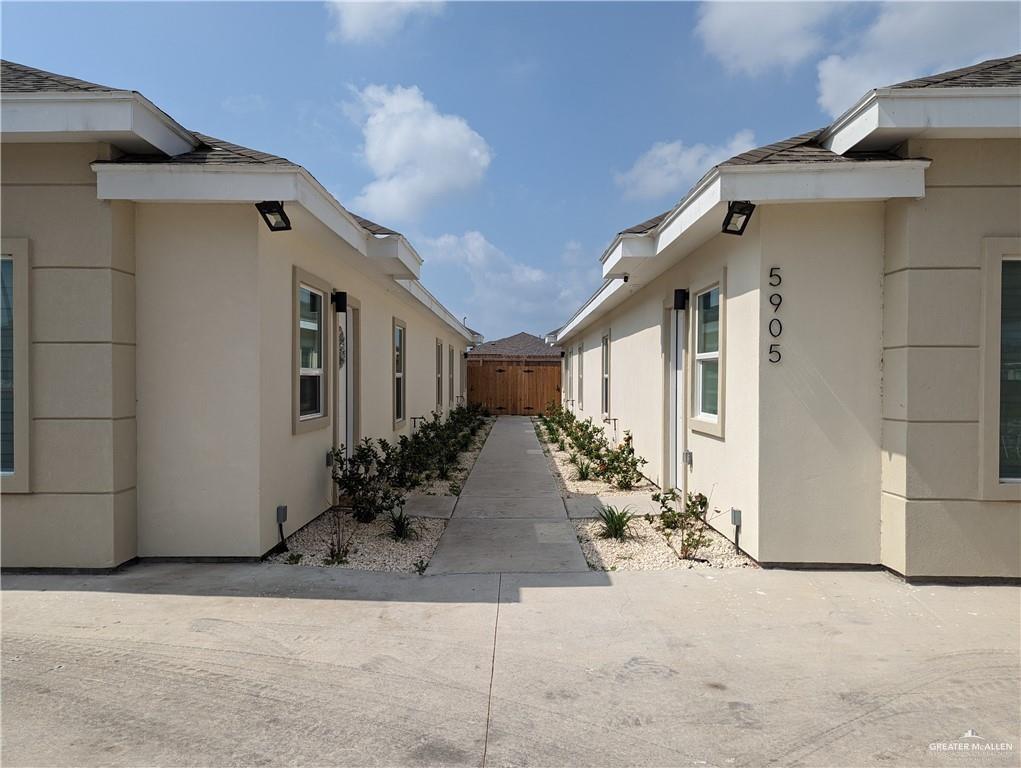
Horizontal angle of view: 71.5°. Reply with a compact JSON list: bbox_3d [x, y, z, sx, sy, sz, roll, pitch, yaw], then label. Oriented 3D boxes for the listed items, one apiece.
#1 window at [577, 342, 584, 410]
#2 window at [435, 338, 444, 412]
[{"bbox_3d":[1.895,-0.185,18.770,0.120,1.720,1.140,0,1,0],"label":"window"},{"bbox_3d":[-1.760,-0.210,17.430,0.120,1.720,1.140,0,1,0],"label":"window"}]

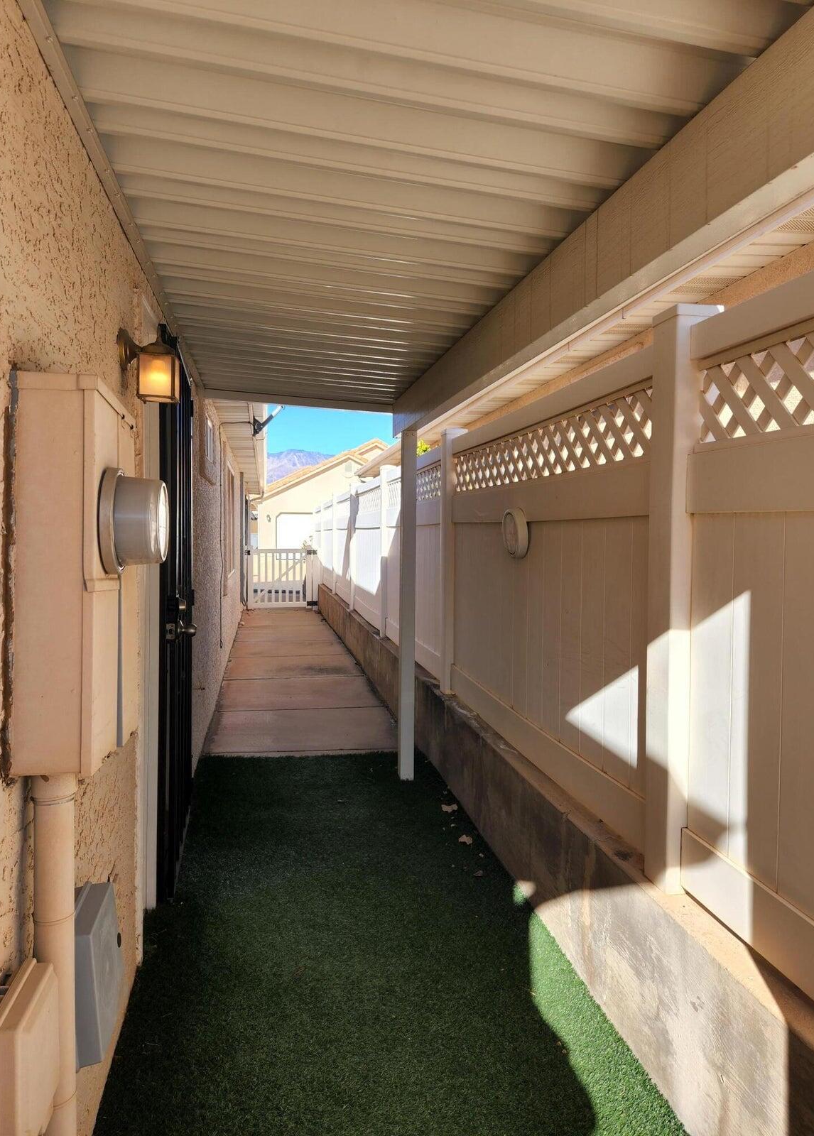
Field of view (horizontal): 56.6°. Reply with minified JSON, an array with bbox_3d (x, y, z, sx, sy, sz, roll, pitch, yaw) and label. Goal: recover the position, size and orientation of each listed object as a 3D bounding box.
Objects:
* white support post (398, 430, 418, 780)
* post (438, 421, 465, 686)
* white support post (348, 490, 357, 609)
[{"bbox_3d":[0.002,0.207,4.231,0.075,1.929,0.075,0,3,-11],"label":"white support post"},{"bbox_3d":[0.254,-0.036,4.209,0.110,1.447,0.110,0,3,-11],"label":"post"},{"bbox_3d":[-0.605,-0.239,8.571,0.110,1.425,0.110,0,3,-11],"label":"white support post"}]

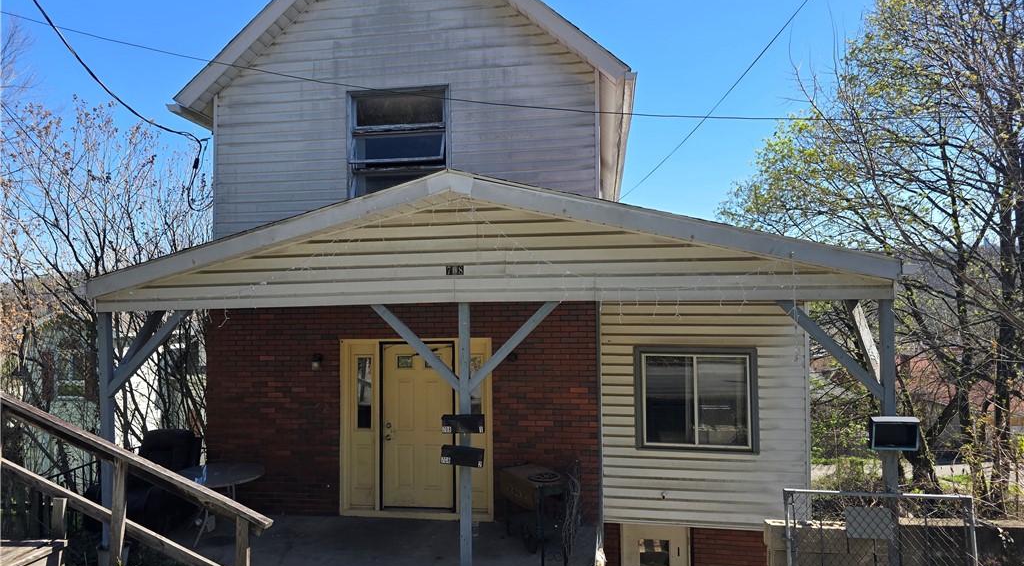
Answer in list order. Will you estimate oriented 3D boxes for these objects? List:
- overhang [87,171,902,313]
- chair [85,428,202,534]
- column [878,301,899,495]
[{"bbox_3d":[-0.347,-0.363,7.018,7.284,1.152,2.100,-1,-3,10],"label":"overhang"},{"bbox_3d":[-4.588,2.455,8.559,0.920,1.050,0.950,-1,-3,10],"label":"chair"},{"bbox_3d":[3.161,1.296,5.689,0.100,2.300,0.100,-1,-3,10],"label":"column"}]

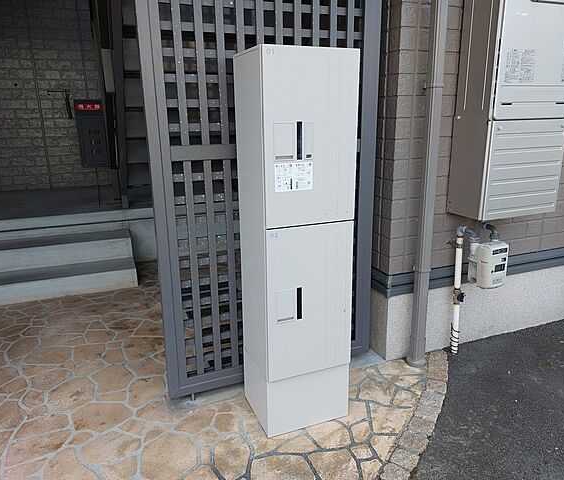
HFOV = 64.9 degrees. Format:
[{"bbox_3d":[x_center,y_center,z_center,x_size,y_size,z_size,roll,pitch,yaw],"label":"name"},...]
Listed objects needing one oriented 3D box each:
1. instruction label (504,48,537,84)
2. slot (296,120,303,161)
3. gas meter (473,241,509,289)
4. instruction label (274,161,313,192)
[{"bbox_3d":[1.003,-0.728,1.860,0.169,0.135,0.008,-7,17,-22],"label":"instruction label"},{"bbox_3d":[0.059,-0.333,1.491,0.020,0.126,0.012,-7,17,-22],"label":"slot"},{"bbox_3d":[1.001,0.117,2.150,0.155,0.208,0.115,-7,17,-22],"label":"gas meter"},{"bbox_3d":[0.043,-0.213,1.513,0.142,0.097,0.008,-7,17,-22],"label":"instruction label"}]

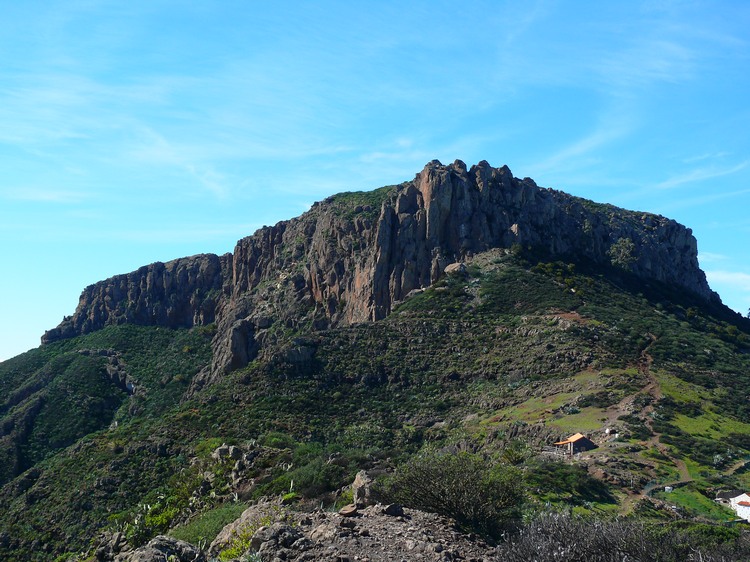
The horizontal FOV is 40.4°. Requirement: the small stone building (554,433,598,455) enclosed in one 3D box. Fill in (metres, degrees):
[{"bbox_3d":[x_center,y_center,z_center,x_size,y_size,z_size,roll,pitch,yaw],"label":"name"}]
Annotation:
[{"bbox_3d":[40.476,32.885,205.000,8.500,3.700,6.500,0,-4,2],"label":"small stone building"}]

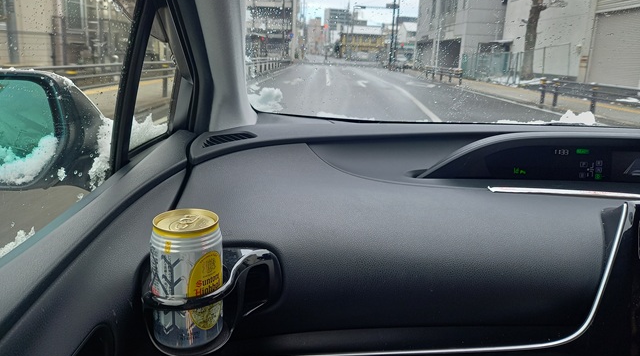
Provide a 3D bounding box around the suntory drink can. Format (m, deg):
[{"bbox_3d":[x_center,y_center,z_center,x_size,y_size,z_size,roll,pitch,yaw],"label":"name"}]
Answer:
[{"bbox_3d":[-0.128,0.096,0.449,0.066,0.122,0.066,3,16,-1],"label":"suntory drink can"}]

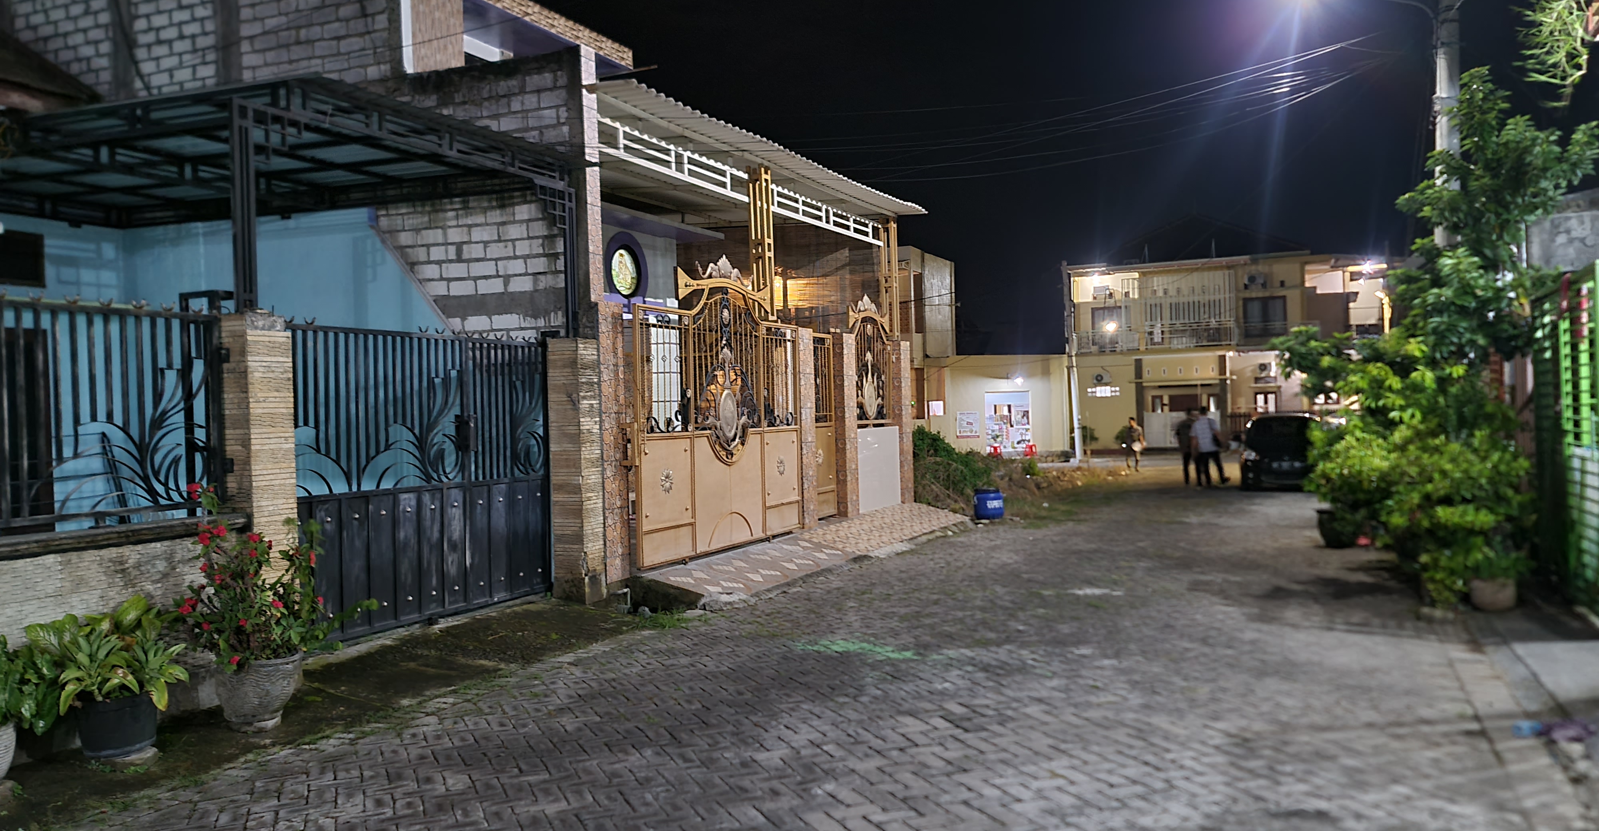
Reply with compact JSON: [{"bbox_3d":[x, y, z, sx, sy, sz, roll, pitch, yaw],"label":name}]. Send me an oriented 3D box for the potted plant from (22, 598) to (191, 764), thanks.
[{"bbox_3d":[-3.379,1.259,5.659,0.620,0.720,0.660,-1,0,25],"label":"potted plant"}]

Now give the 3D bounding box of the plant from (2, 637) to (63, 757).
[{"bbox_3d":[-3.700,1.318,5.450,0.430,0.540,0.400,-2,0,-34],"label":"plant"}]

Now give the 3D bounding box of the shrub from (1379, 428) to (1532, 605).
[{"bbox_3d":[4.917,0.725,8.650,1.080,1.230,1.000,-2,0,30],"label":"shrub"}]

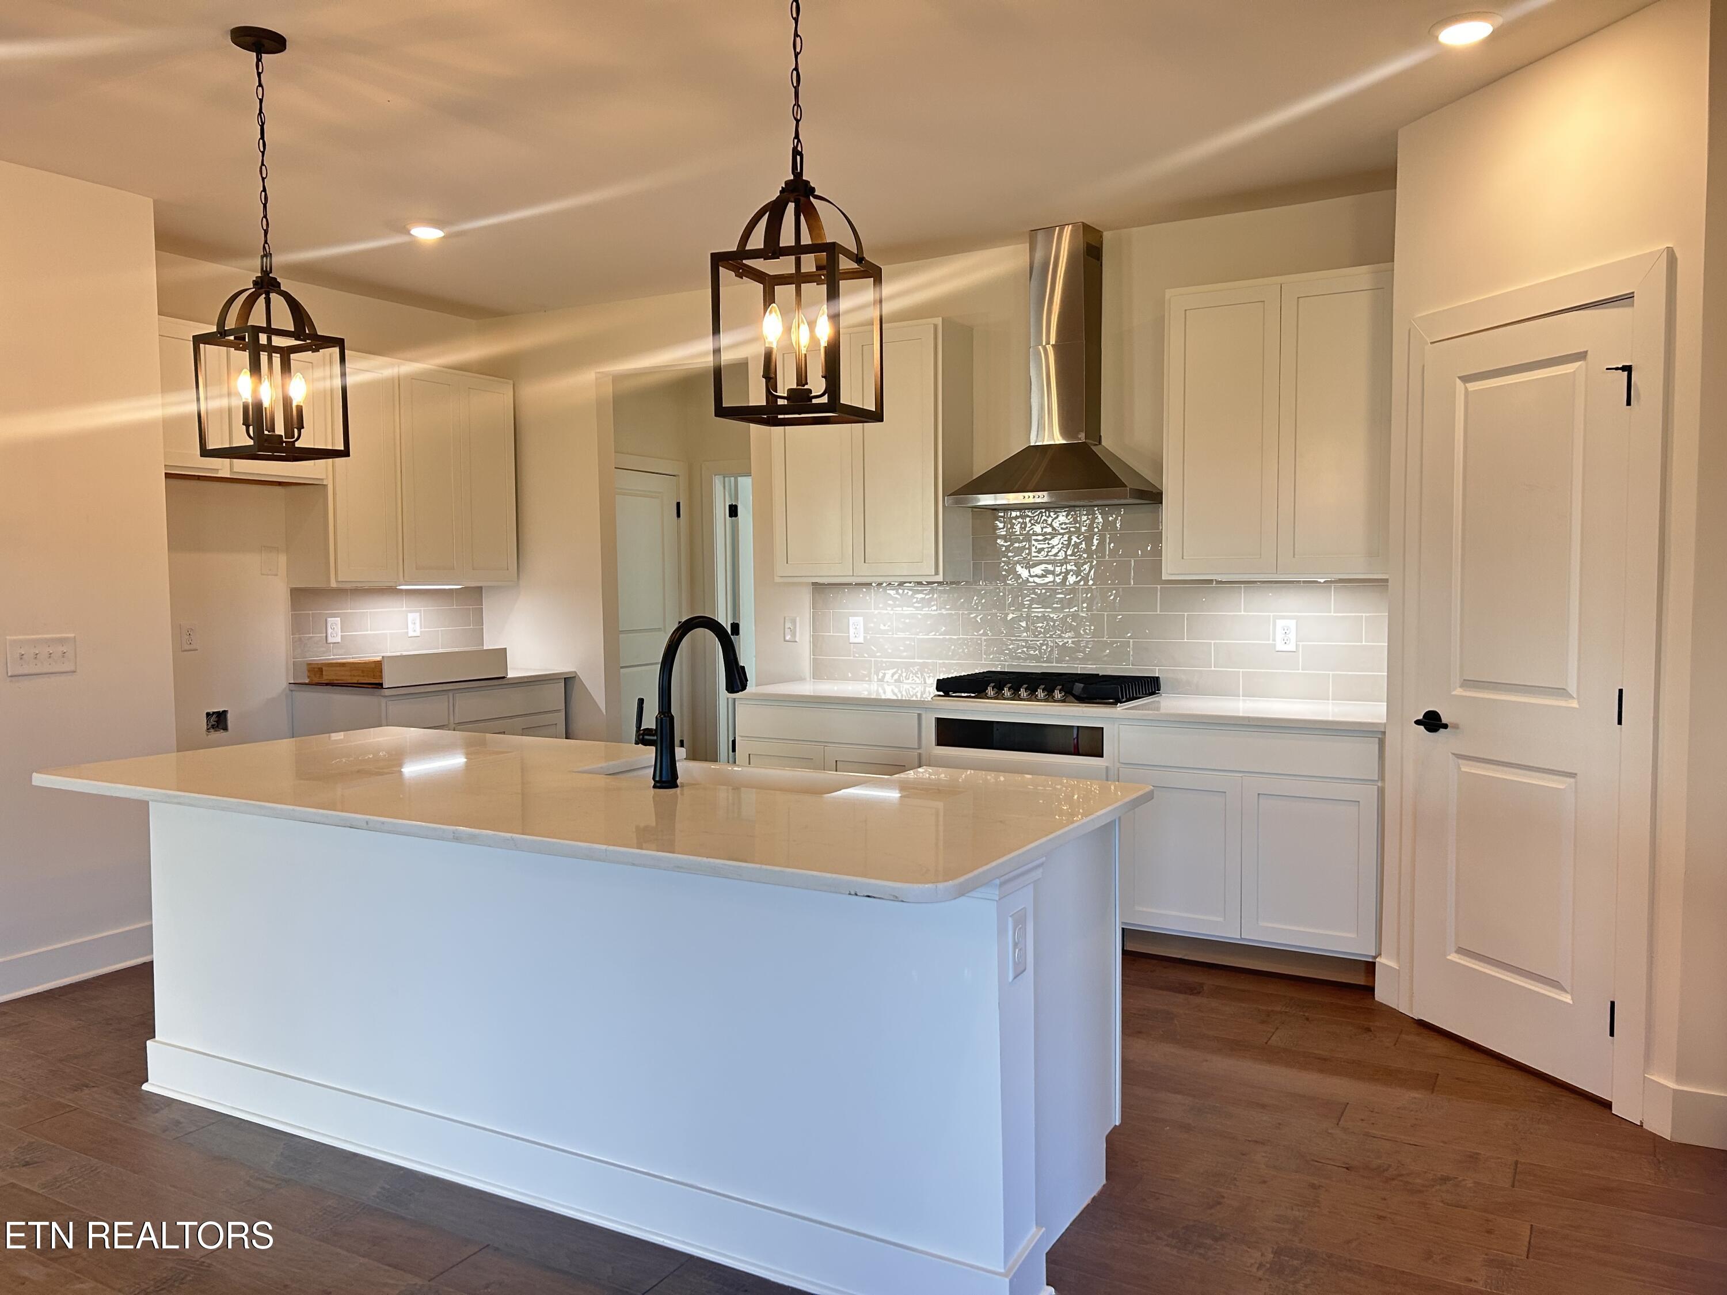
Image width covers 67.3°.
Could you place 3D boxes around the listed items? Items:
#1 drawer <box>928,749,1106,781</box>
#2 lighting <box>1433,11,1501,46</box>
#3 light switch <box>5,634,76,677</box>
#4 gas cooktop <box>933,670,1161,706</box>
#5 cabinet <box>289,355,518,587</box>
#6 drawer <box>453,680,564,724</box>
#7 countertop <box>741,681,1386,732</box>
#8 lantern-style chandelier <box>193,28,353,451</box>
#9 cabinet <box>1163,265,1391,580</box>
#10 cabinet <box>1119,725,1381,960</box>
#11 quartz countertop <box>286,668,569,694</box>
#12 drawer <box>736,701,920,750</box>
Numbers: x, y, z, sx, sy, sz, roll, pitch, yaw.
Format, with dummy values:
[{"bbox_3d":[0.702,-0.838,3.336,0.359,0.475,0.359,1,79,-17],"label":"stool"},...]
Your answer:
[{"bbox_3d":[0.675,0.534,4.998,0.705,0.270,0.450,1,4,30],"label":"drawer"},{"bbox_3d":[1.526,-1.565,3.290,0.190,0.030,0.190,1,4,30],"label":"lighting"},{"bbox_3d":[-2.767,0.026,4.383,0.014,0.133,0.222,1,4,29],"label":"light switch"},{"bbox_3d":[0.719,0.164,5.087,0.771,0.084,0.555,1,4,30],"label":"gas cooktop"},{"bbox_3d":[-2.226,-0.833,6.343,0.335,1.062,1.158,1,4,30],"label":"cabinet"},{"bbox_3d":[-1.919,0.262,6.473,0.452,0.154,0.734,1,4,29],"label":"drawer"},{"bbox_3d":[0.715,0.216,5.072,2.550,0.032,0.670,1,4,30],"label":"countertop"},{"bbox_3d":[-1.522,-1.018,3.315,0.257,1.053,0.257,2,4,34],"label":"lantern-style chandelier"},{"bbox_3d":[1.540,-0.784,4.746,0.817,1.071,0.318,1,4,30],"label":"cabinet"},{"bbox_3d":[1.431,0.617,4.689,0.900,0.739,0.650,1,4,30],"label":"cabinet"},{"bbox_3d":[-2.073,0.162,6.353,0.648,0.031,1.226,1,4,29],"label":"quartz countertop"},{"bbox_3d":[-0.037,0.302,5.390,0.842,0.142,0.450,1,4,30],"label":"drawer"}]

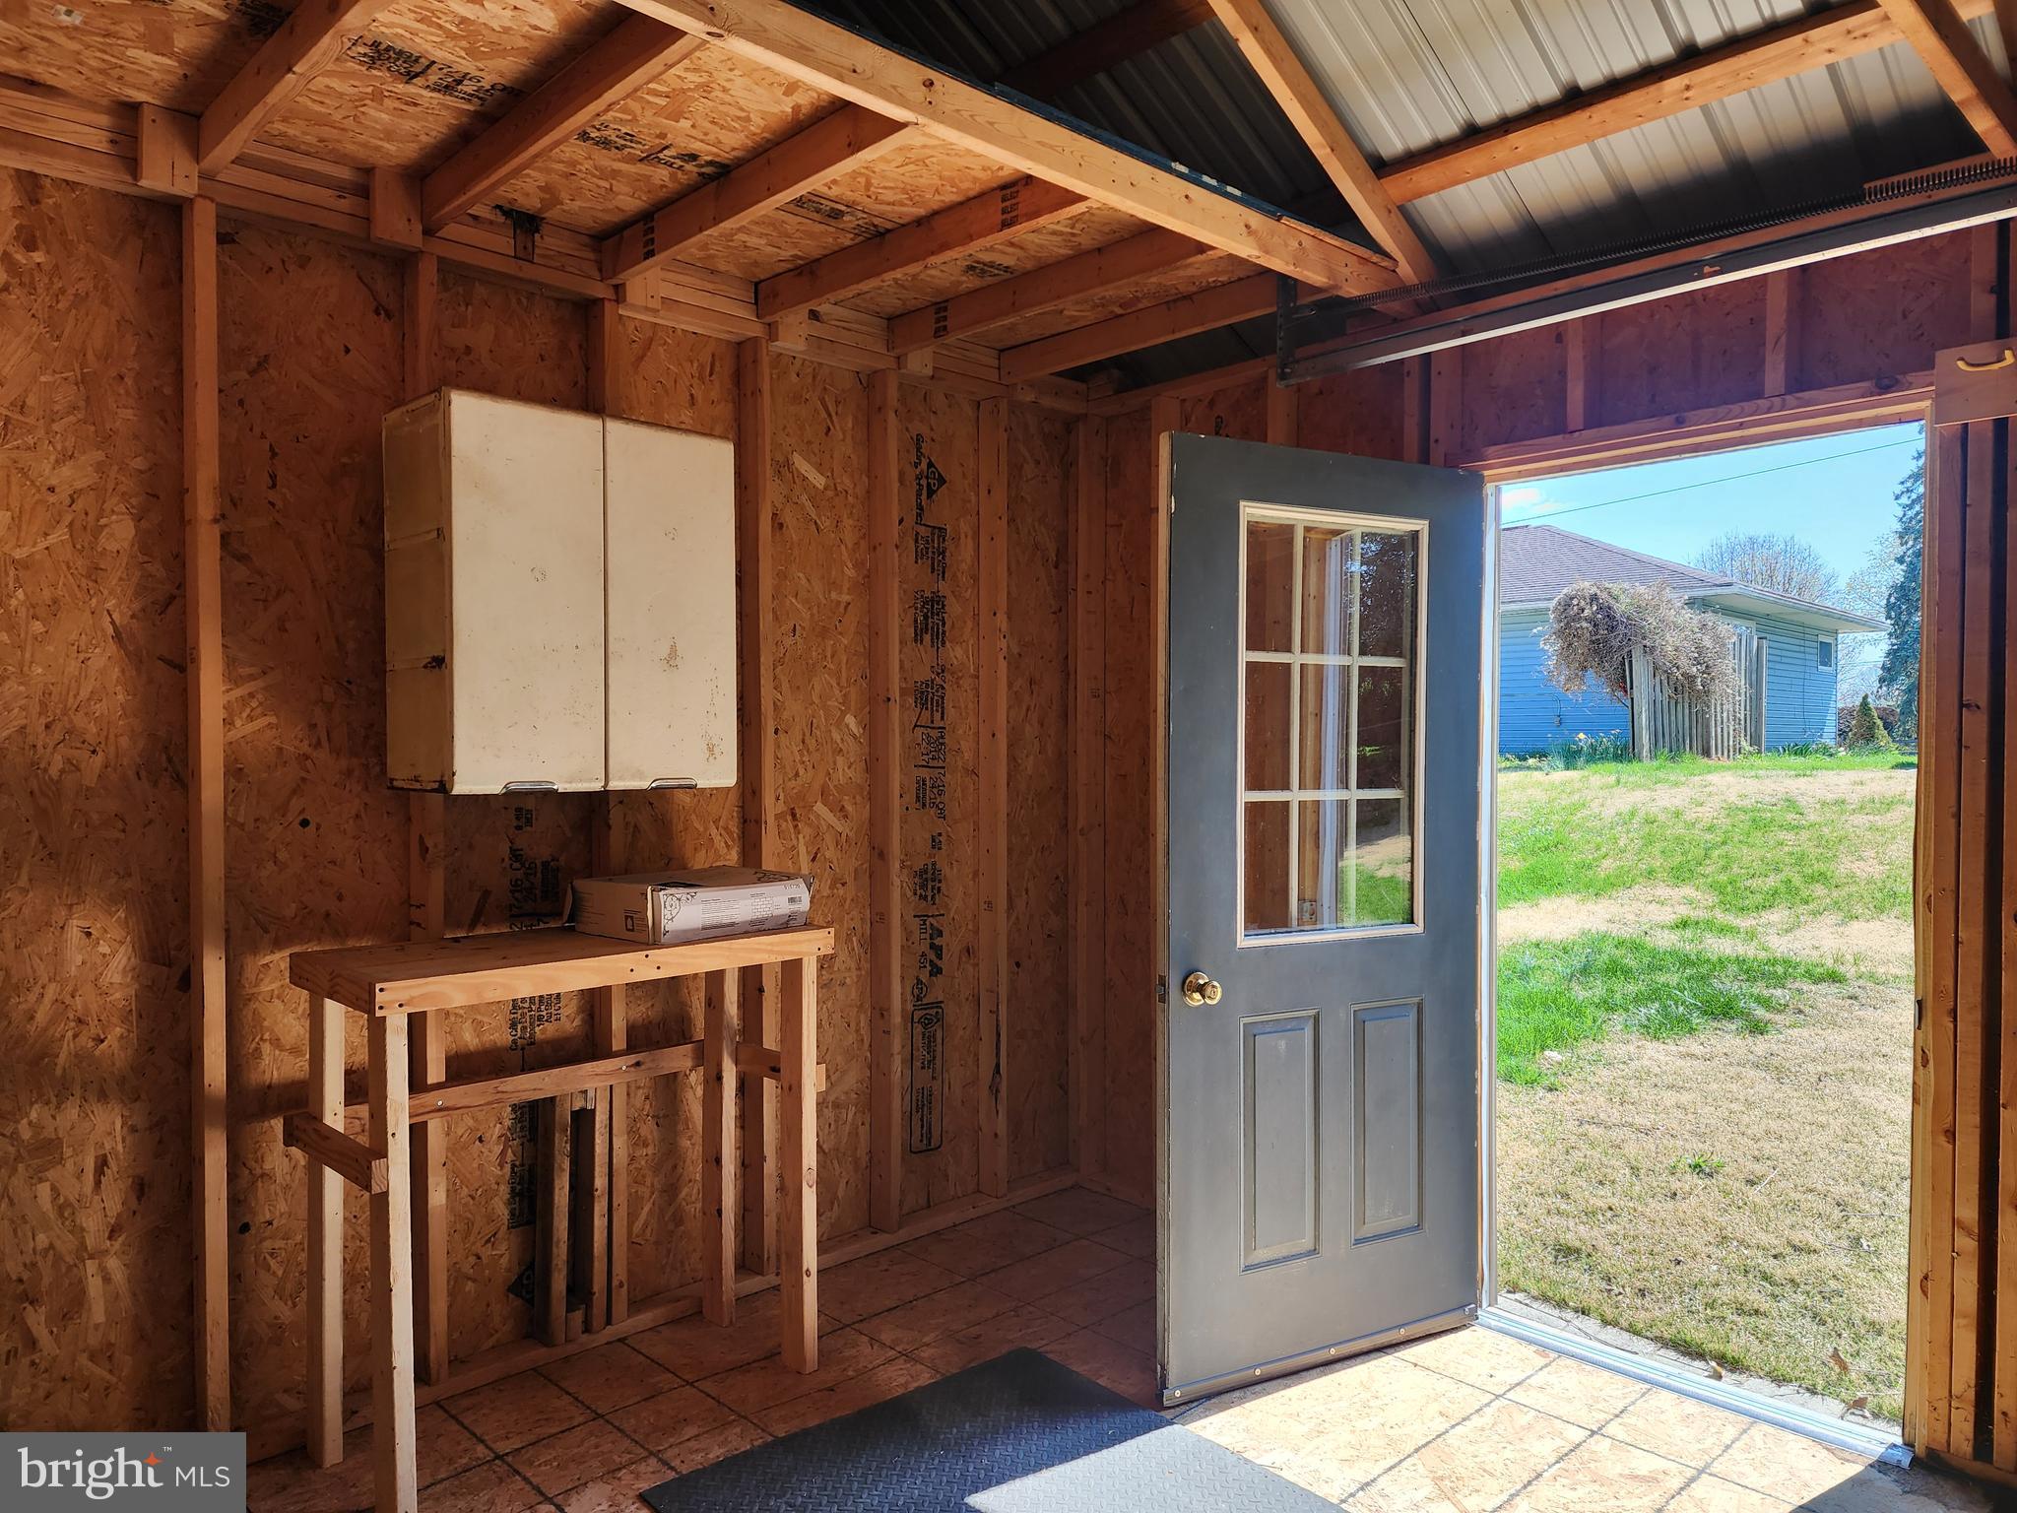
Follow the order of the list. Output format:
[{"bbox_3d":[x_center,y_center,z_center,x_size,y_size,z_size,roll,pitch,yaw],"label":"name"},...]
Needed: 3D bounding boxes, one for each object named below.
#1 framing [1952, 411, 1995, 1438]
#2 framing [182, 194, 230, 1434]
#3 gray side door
[{"bbox_3d":[1.871,0.276,2.584,0.089,2.120,0.038,-1,1,-45],"label":"framing"},{"bbox_3d":[-1.506,0.145,2.513,0.038,2.344,0.089,-1,1,-45],"label":"framing"},{"bbox_3d":[0.712,0.341,2.988,0.875,2.020,0.044,-1,1,-26],"label":"gray side door"}]

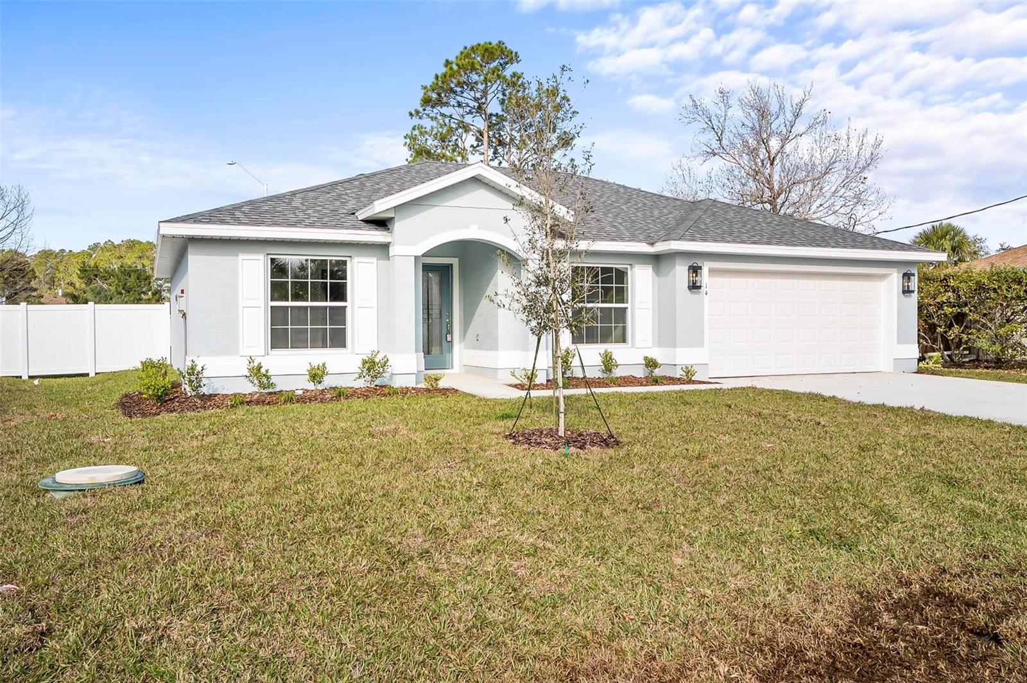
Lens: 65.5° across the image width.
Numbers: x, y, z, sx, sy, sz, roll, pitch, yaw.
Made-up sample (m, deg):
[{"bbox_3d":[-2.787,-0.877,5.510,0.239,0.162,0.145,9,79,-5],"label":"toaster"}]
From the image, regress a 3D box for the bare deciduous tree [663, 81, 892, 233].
[{"bbox_3d":[11.865,-5.603,35.859,10.000,12.024,9.300,0,2,0],"label":"bare deciduous tree"}]

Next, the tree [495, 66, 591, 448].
[{"bbox_3d":[0.331,-1.002,9.026,1.160,4.176,1.160,0,2,0],"label":"tree"}]

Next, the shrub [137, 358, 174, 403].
[{"bbox_3d":[-5.162,0.562,11.520,0.480,0.672,0.480,0,2,0],"label":"shrub"}]

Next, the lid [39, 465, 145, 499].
[{"bbox_3d":[-3.470,1.139,6.564,0.770,0.150,0.770,0,2,0],"label":"lid"}]

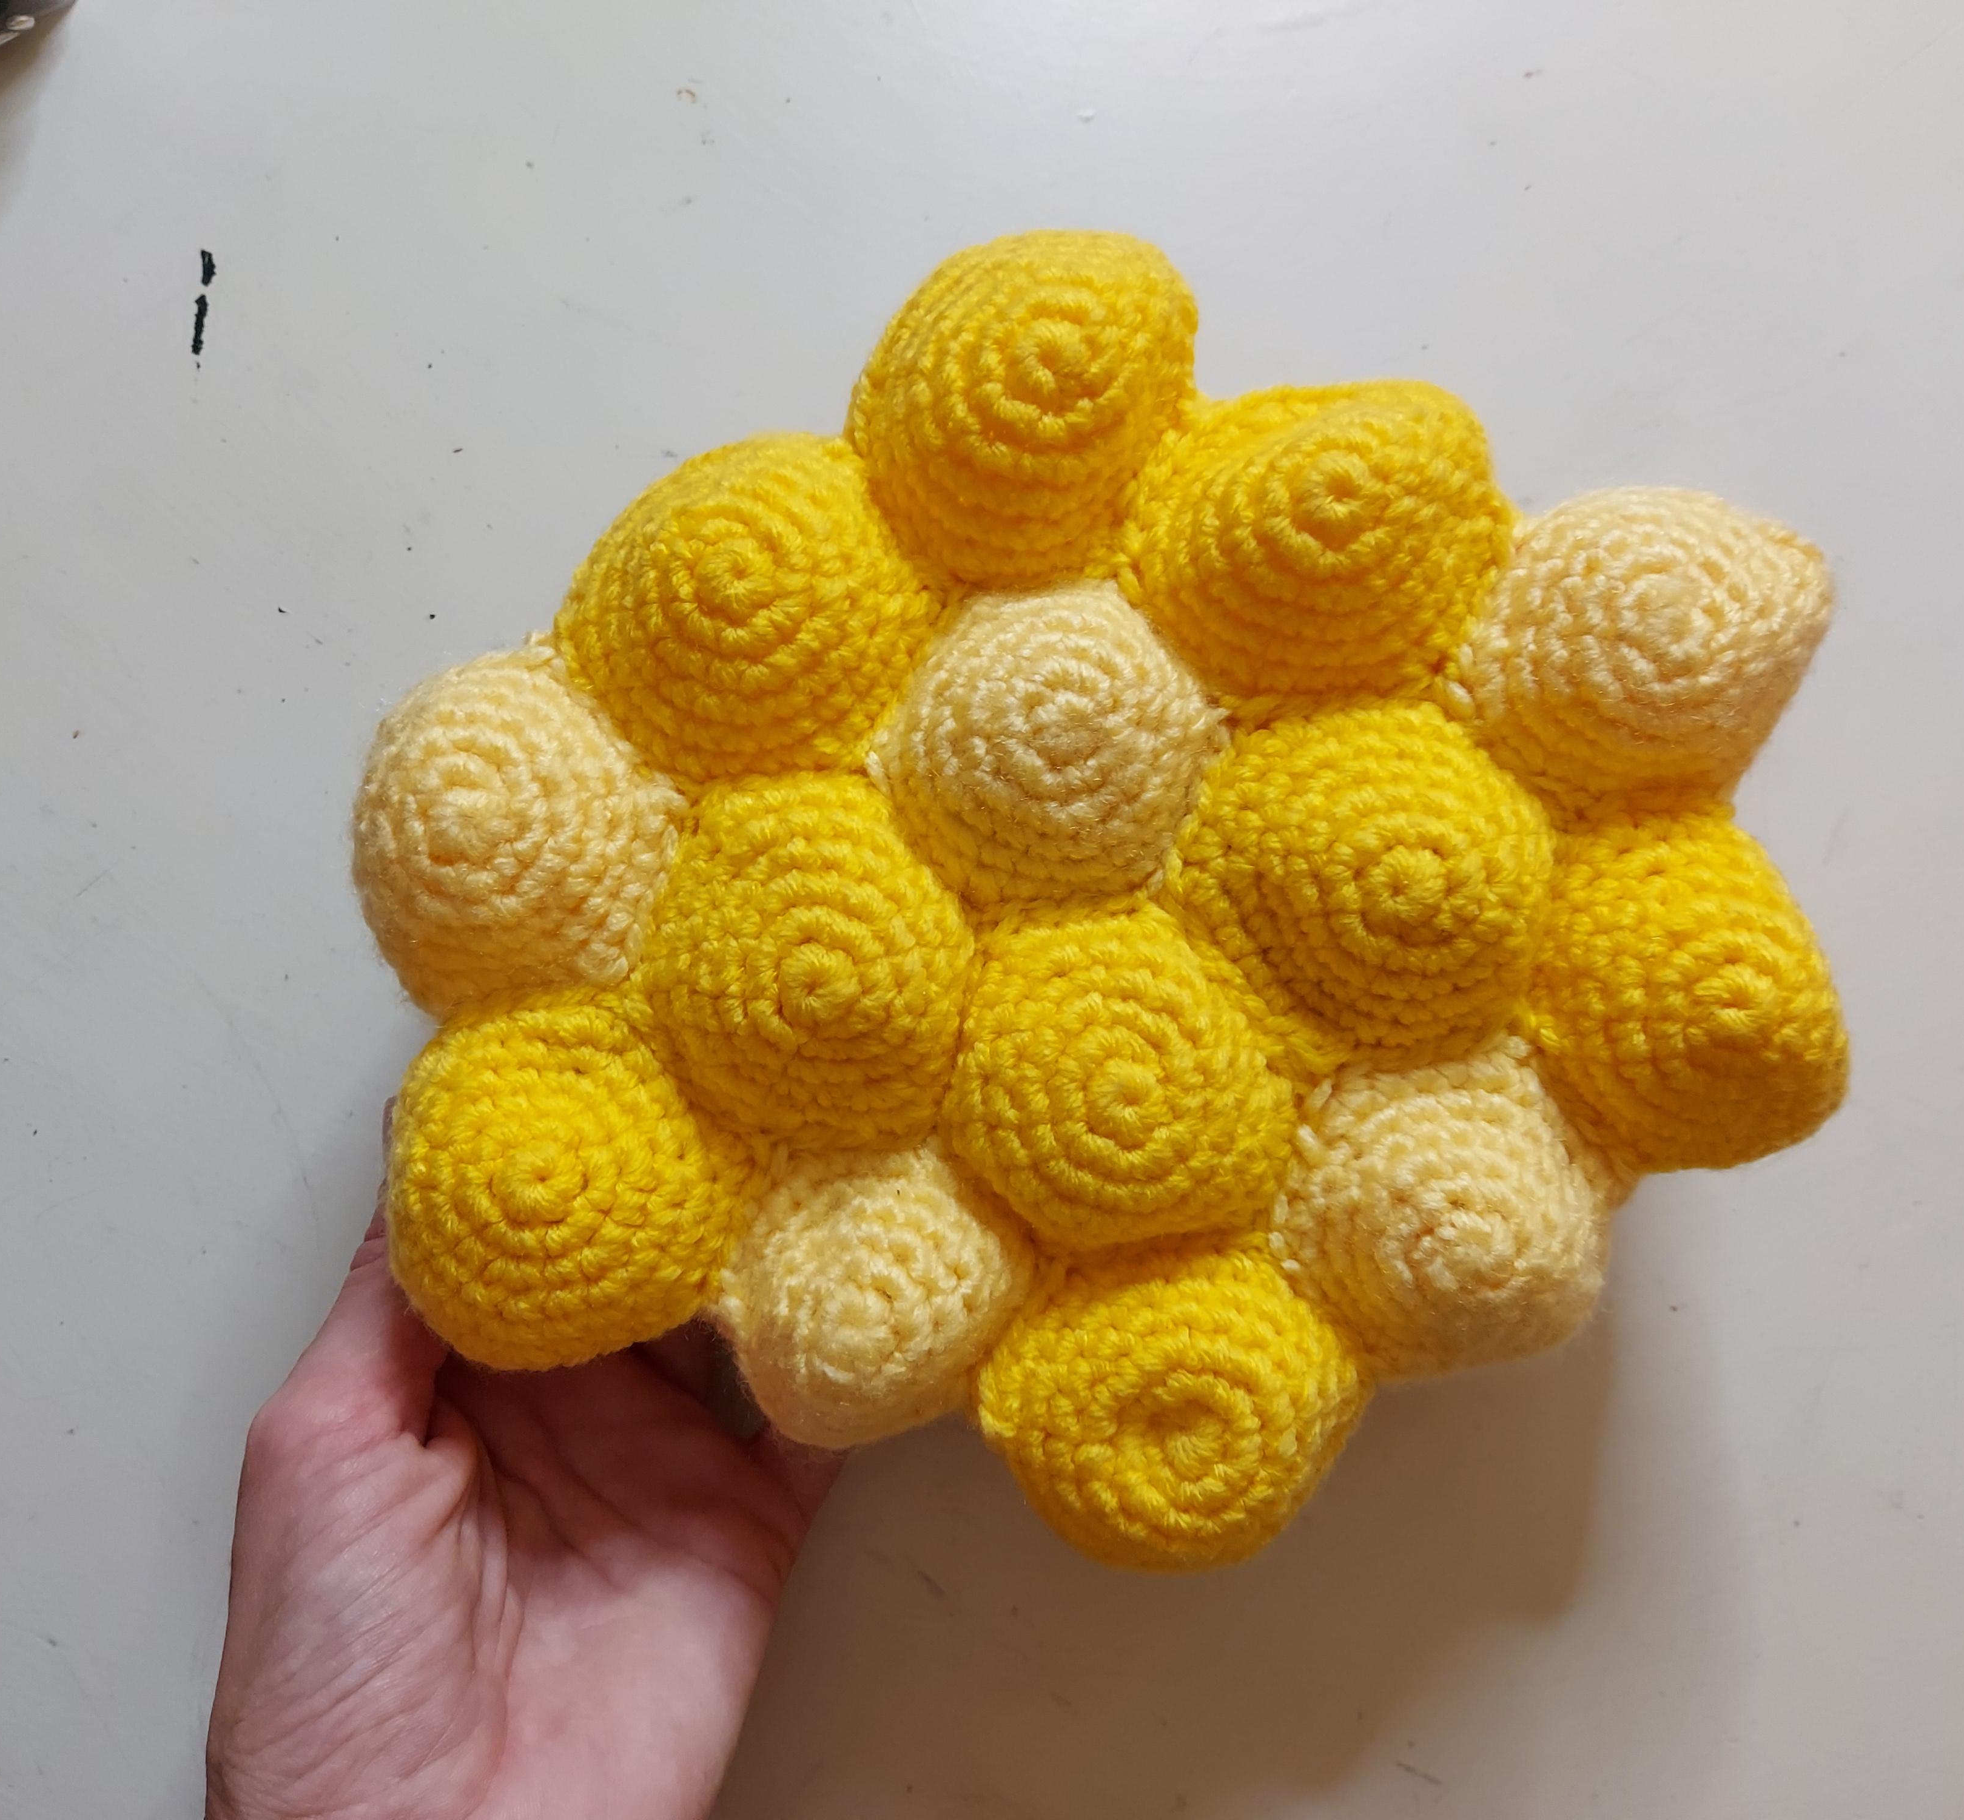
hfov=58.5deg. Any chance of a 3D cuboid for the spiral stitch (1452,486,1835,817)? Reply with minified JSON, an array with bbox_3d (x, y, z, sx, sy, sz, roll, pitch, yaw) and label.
[{"bbox_3d":[0.109,-0.043,0.292,0.059,0.037,0.056,0,87,-2],"label":"spiral stitch"}]

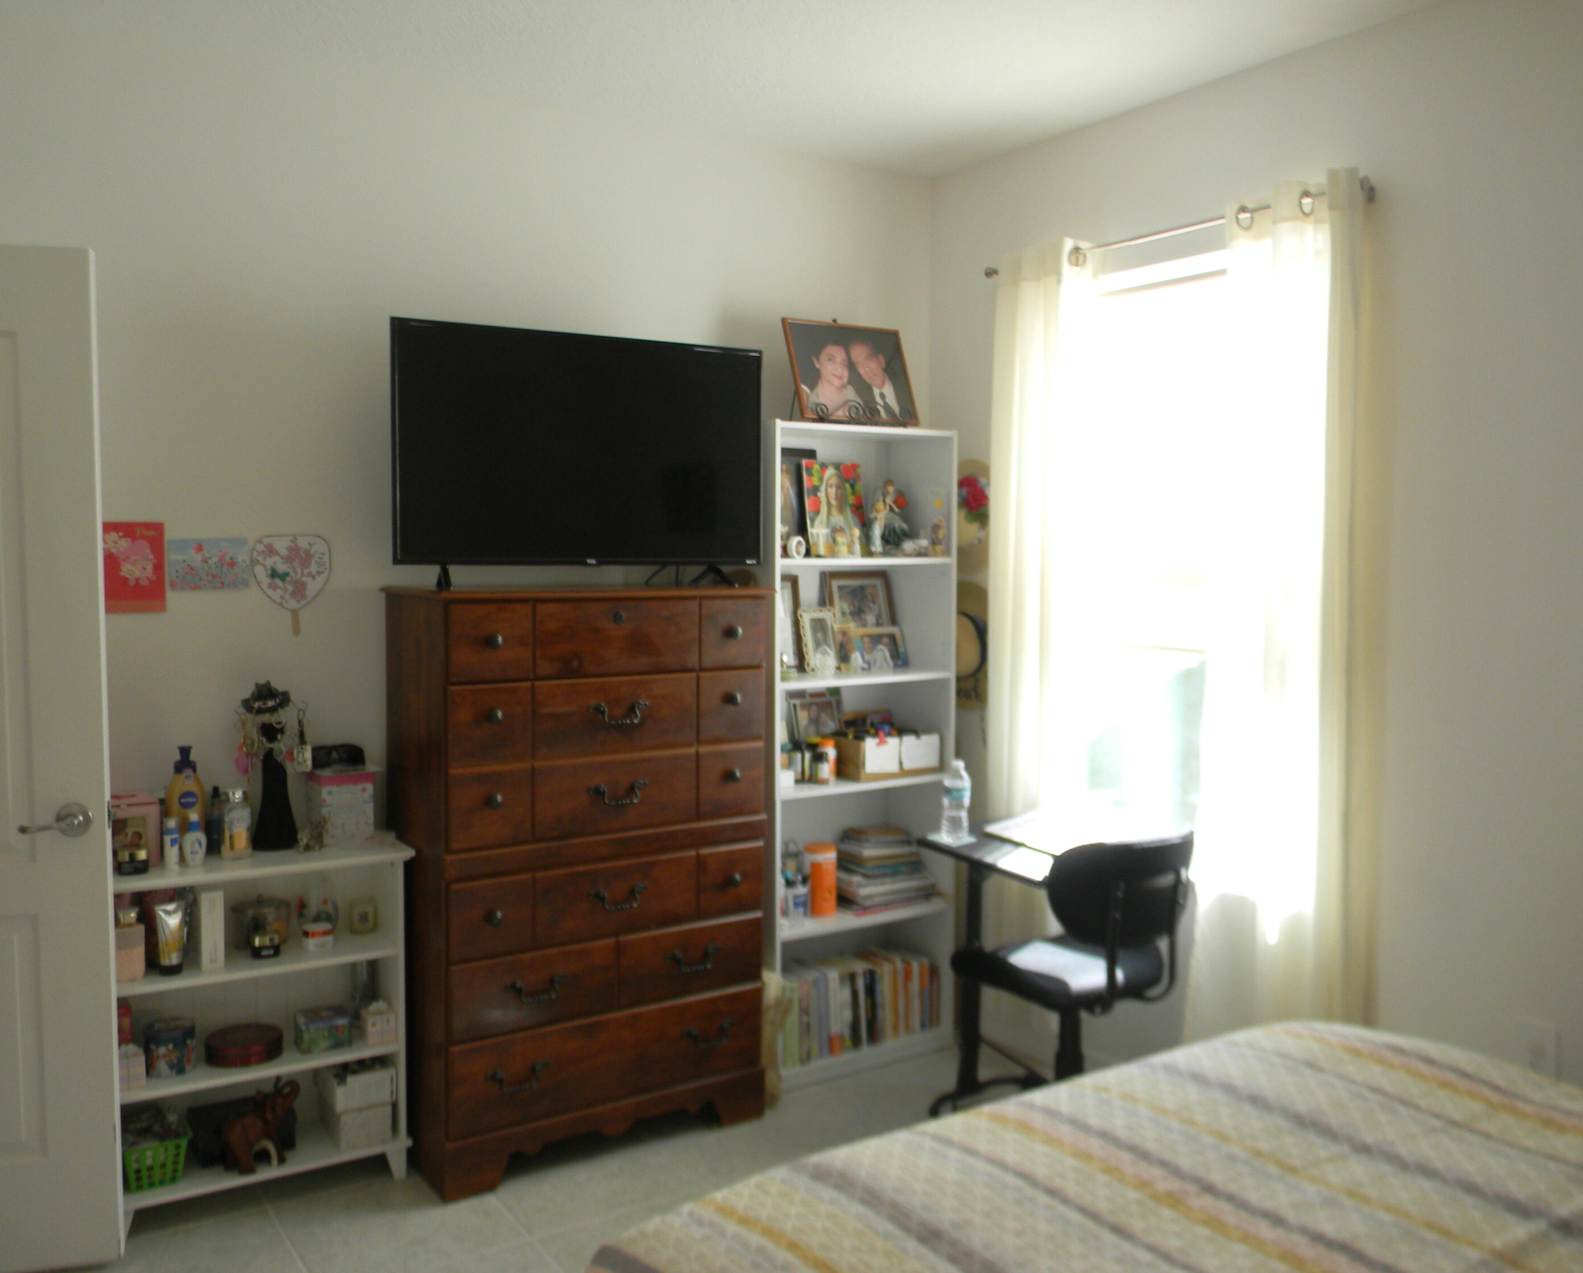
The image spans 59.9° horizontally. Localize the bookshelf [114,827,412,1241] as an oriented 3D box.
[{"bbox_3d":[-1.204,0.870,3.082,0.653,0.762,0.303,-2,6,-32],"label":"bookshelf"}]

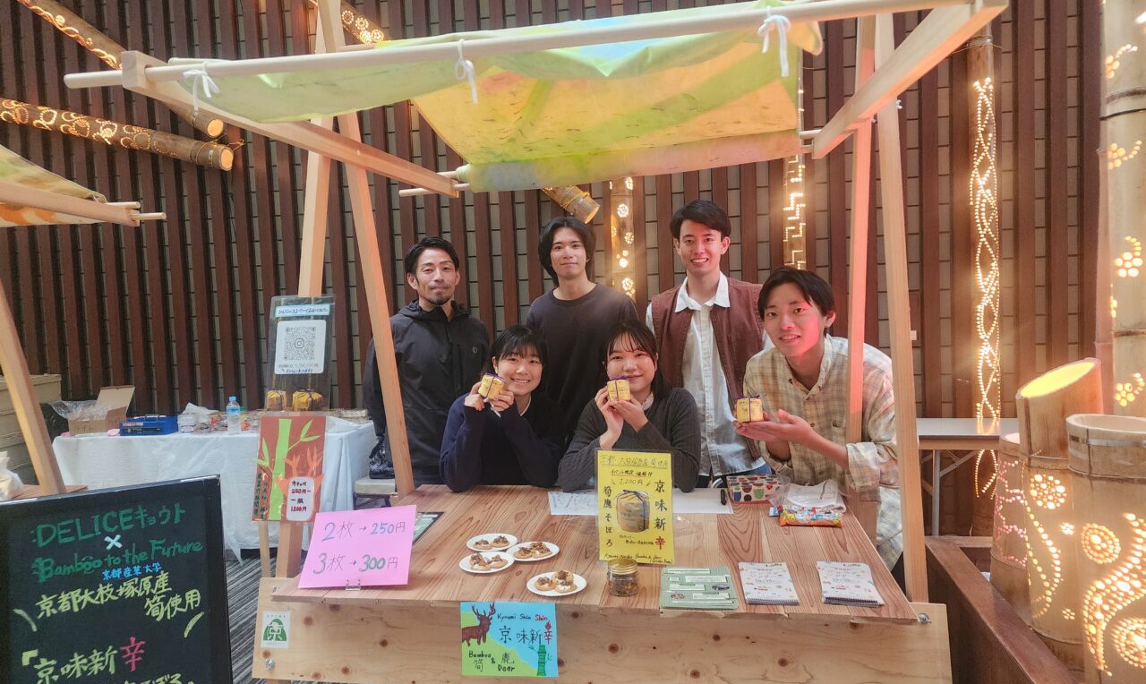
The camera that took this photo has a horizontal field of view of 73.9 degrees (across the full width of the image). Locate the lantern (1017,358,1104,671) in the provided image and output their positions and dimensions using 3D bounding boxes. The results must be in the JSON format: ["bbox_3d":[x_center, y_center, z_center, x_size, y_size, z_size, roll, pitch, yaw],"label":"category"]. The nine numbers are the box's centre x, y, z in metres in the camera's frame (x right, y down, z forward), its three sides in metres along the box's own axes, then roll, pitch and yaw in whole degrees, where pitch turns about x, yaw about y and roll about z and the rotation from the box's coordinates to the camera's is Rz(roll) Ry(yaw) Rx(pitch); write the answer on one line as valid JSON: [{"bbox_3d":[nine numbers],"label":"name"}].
[{"bbox_3d":[1.032,0.360,1.600,0.165,0.630,0.165,-4,4,-30],"label":"lantern"}]

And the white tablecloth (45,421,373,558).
[{"bbox_3d":[-2.110,0.844,4.530,1.820,0.670,0.480,-2,4,9],"label":"white tablecloth"}]

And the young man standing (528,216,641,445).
[{"bbox_3d":[0.036,0.377,2.950,0.480,1.720,0.300,-2,4,5],"label":"young man standing"}]

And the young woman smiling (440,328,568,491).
[{"bbox_3d":[-0.227,0.615,2.520,0.480,1.320,0.720,-2,4,-2],"label":"young woman smiling"}]

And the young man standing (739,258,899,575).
[{"bbox_3d":[0.730,0.514,2.220,0.520,1.470,0.600,-1,4,19],"label":"young man standing"}]

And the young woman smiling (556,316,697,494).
[{"bbox_3d":[0.182,0.595,2.480,0.500,1.320,0.720,-2,4,5],"label":"young woman smiling"}]

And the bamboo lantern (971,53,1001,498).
[{"bbox_3d":[2.180,-0.281,4.030,0.150,2.700,0.150,-2,4,10],"label":"bamboo lantern"}]

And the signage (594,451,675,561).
[{"bbox_3d":[0.151,0.399,1.840,0.186,0.266,0.020,-2,-5,10],"label":"signage"}]

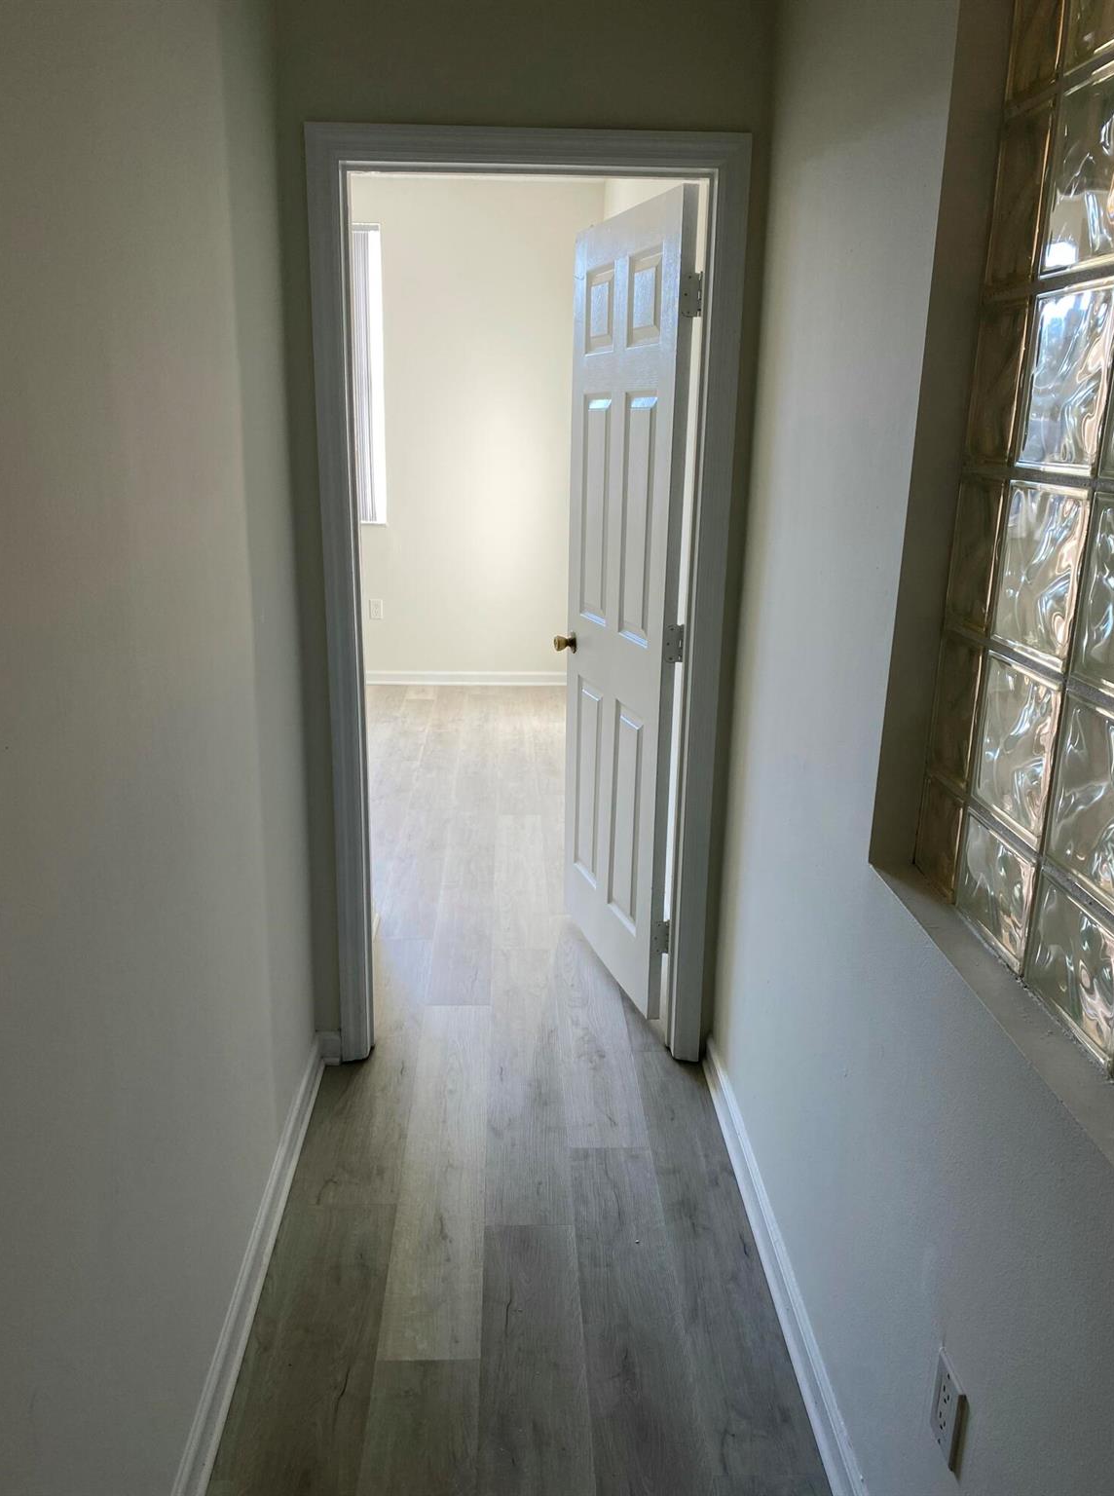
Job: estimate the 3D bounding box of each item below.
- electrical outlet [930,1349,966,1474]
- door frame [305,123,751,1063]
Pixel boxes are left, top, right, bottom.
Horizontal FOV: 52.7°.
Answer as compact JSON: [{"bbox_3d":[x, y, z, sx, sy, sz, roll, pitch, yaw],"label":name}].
[{"bbox_3d":[0.453,0.772,1.309,0.008,0.114,0.070,0,16,-2],"label":"electrical outlet"},{"bbox_3d":[-0.075,-0.252,2.653,0.915,2.145,0.140,0,16,-2],"label":"door frame"}]

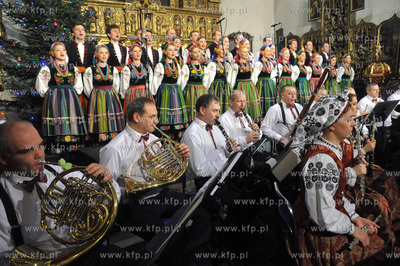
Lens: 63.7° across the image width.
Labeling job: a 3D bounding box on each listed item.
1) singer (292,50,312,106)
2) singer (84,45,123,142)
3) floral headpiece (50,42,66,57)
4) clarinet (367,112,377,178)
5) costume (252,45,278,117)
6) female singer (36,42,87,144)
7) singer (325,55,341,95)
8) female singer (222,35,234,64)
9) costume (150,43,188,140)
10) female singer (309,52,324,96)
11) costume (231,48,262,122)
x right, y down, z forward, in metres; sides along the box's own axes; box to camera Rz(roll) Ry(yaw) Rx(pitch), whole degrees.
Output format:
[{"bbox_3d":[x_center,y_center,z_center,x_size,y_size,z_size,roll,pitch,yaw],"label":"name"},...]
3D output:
[{"bbox_3d":[2.319,-1.133,7.370,0.560,1.470,0.460,-6,10,-24],"label":"singer"},{"bbox_3d":[-1.432,-0.587,4.920,0.580,1.470,0.470,-7,11,-28],"label":"singer"},{"bbox_3d":[-2.000,-1.177,4.550,0.200,0.190,0.200,-9,11,-40],"label":"floral headpiece"},{"bbox_3d":[1.625,0.118,3.050,0.070,0.620,0.070,-1,8,10],"label":"clarinet"},{"bbox_3d":[1.350,-0.905,6.424,0.580,1.680,0.520,-7,9,-28],"label":"costume"},{"bbox_3d":[-2.051,-0.501,4.846,0.700,1.680,0.580,-7,9,-30],"label":"female singer"},{"bbox_3d":[3.400,-1.163,8.336,0.540,1.660,0.430,-5,10,-18],"label":"singer"},{"bbox_3d":[0.582,-1.125,6.614,0.560,1.680,0.500,-7,9,-28],"label":"female singer"},{"bbox_3d":[-0.443,-0.604,5.156,0.580,1.660,0.470,-8,11,-33],"label":"costume"},{"bbox_3d":[2.912,-1.218,8.119,0.560,1.560,0.500,-6,9,-24],"label":"female singer"},{"bbox_3d":[0.893,-0.901,6.220,0.600,1.470,0.460,-6,10,-25],"label":"costume"}]

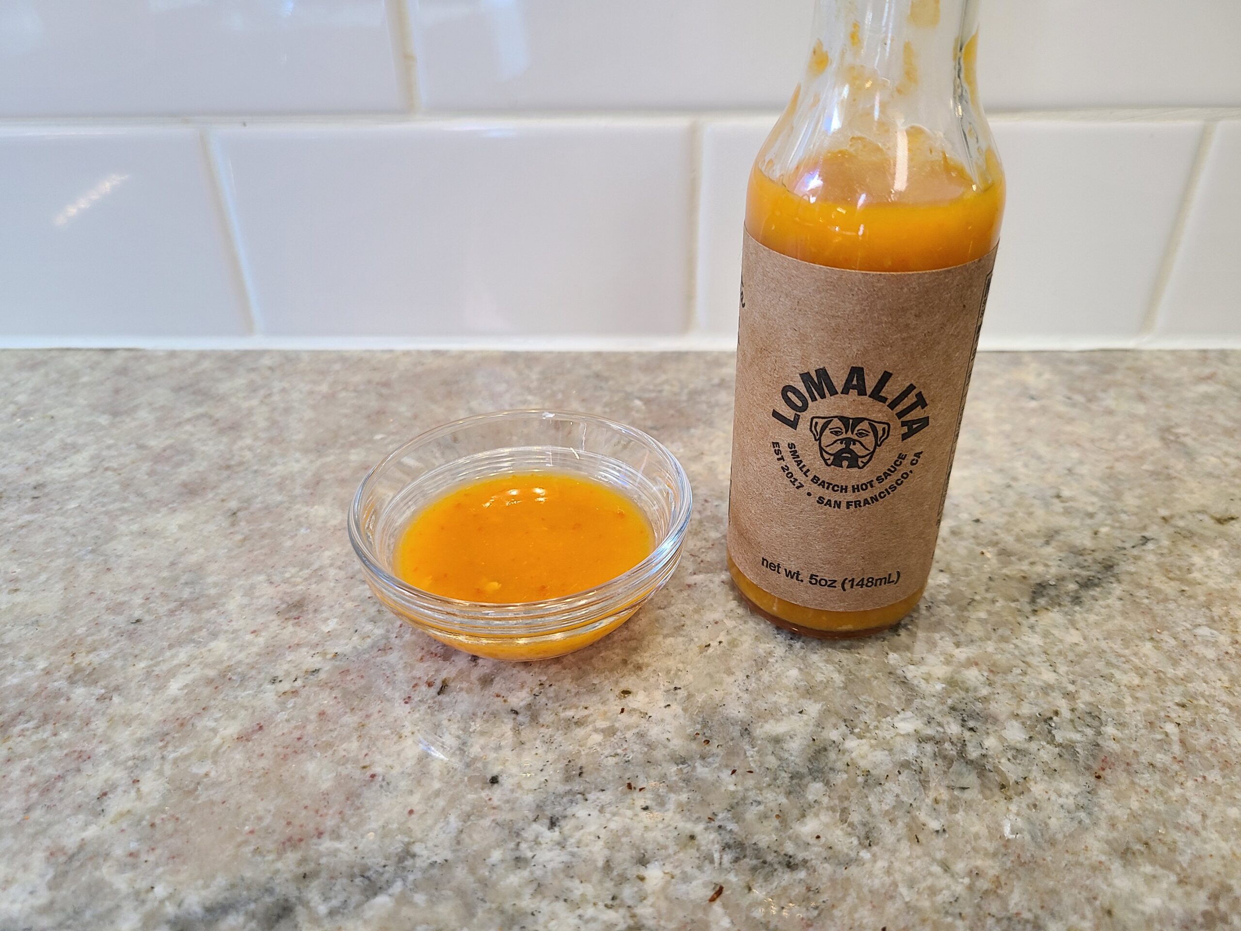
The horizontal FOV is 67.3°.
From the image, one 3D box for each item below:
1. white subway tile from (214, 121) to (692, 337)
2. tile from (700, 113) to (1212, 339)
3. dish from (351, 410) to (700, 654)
[{"bbox_3d":[-0.053,-0.078,0.313,0.152,0.074,0.008,0,31,2],"label":"white subway tile"},{"bbox_3d":[0.102,-0.077,0.308,0.152,0.074,0.008,0,31,2],"label":"tile"},{"bbox_3d":[-0.021,0.018,0.205,0.072,0.030,0.072,0,31,2],"label":"dish"}]

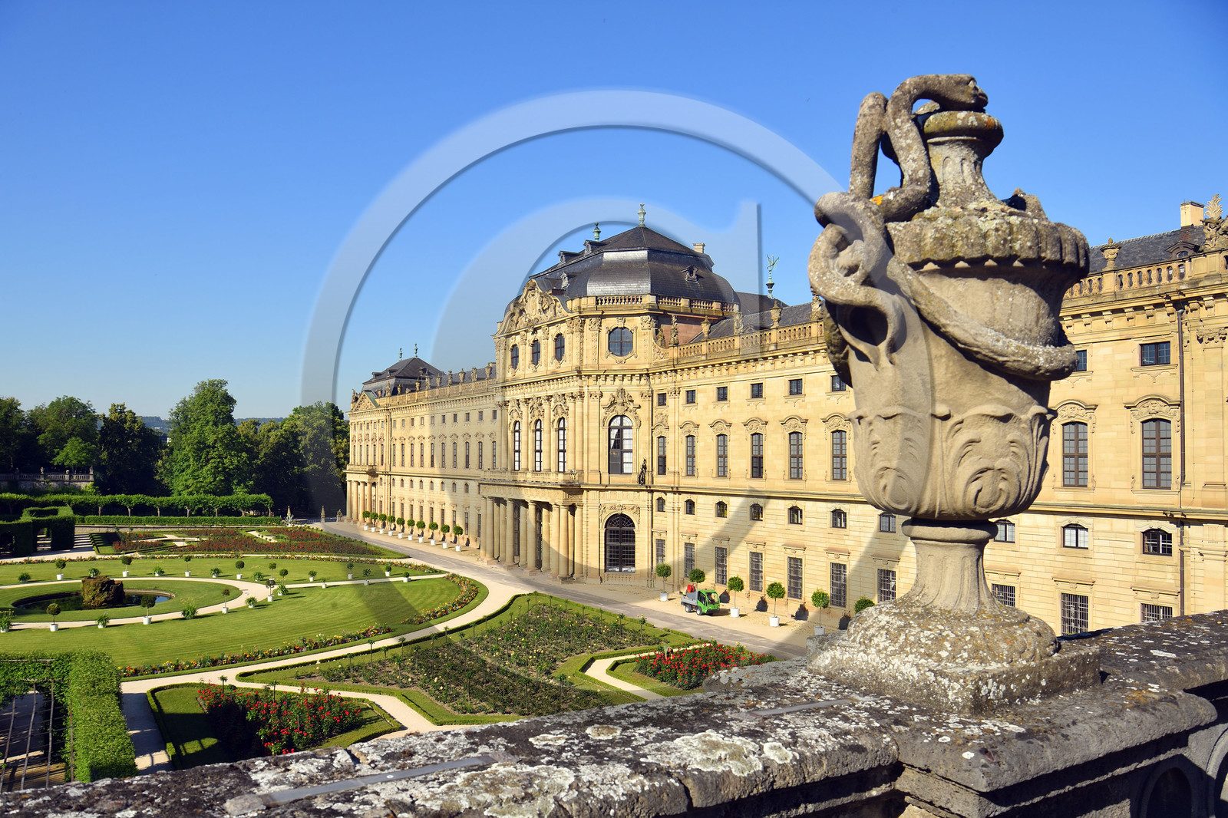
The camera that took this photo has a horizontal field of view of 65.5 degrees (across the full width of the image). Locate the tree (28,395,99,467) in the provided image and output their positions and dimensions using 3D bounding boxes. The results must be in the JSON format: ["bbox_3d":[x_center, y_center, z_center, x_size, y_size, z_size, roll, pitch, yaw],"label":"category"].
[{"bbox_3d":[-102.690,5.380,177.380,11.590,15.790,11.240,3,-4,-30],"label":"tree"}]

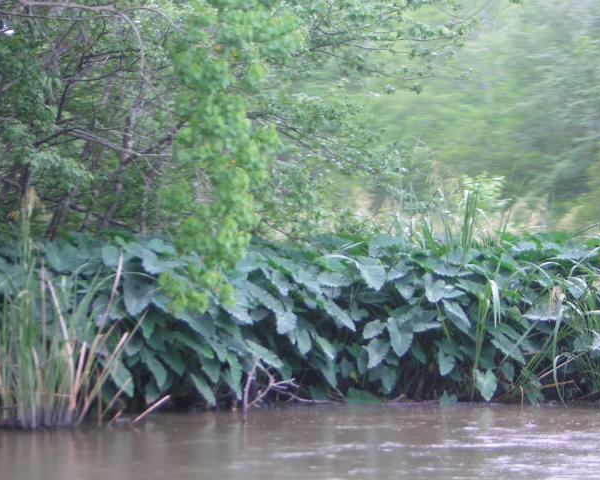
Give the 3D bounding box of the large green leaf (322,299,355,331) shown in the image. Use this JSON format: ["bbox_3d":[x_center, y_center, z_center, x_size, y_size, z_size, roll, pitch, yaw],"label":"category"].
[{"bbox_3d":[0.301,0.582,15.600,0.177,0.070,0.372,-19,57,-40],"label":"large green leaf"}]

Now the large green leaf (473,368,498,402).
[{"bbox_3d":[1.431,1.114,15.400,0.177,0.274,0.060,-7,-25,0],"label":"large green leaf"}]

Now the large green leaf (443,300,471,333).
[{"bbox_3d":[1.293,0.632,16.500,0.231,0.264,0.150,0,0,-14],"label":"large green leaf"}]

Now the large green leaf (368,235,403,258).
[{"bbox_3d":[0.754,0.057,17.600,0.300,0.212,0.180,0,0,0],"label":"large green leaf"}]

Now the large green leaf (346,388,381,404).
[{"bbox_3d":[0.490,1.207,15.400,0.262,0.161,0.070,0,-40,0],"label":"large green leaf"}]

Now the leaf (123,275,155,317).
[{"bbox_3d":[-1.262,0.434,15.600,0.242,0.392,0.080,8,-30,0],"label":"leaf"}]

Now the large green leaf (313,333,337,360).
[{"bbox_3d":[0.201,0.883,16.400,0.197,0.214,0.130,0,0,-14],"label":"large green leaf"}]

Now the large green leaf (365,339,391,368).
[{"bbox_3d":[0.637,0.932,16.400,0.214,0.246,0.130,0,0,6],"label":"large green leaf"}]

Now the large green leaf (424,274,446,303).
[{"bbox_3d":[1.072,0.384,15.800,0.166,0.256,0.060,2,-30,0],"label":"large green leaf"}]

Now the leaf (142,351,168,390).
[{"bbox_3d":[-1.107,1.000,15.300,0.163,0.360,0.070,-1,-33,-40],"label":"leaf"}]

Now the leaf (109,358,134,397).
[{"bbox_3d":[-1.412,1.088,15.800,0.206,0.301,0.140,0,0,-14],"label":"leaf"}]

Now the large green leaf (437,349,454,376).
[{"bbox_3d":[1.137,0.957,15.600,0.133,0.233,0.050,-2,-25,0],"label":"large green leaf"}]

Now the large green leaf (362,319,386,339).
[{"bbox_3d":[0.616,0.731,16.500,0.198,0.165,0.120,0,0,6],"label":"large green leaf"}]

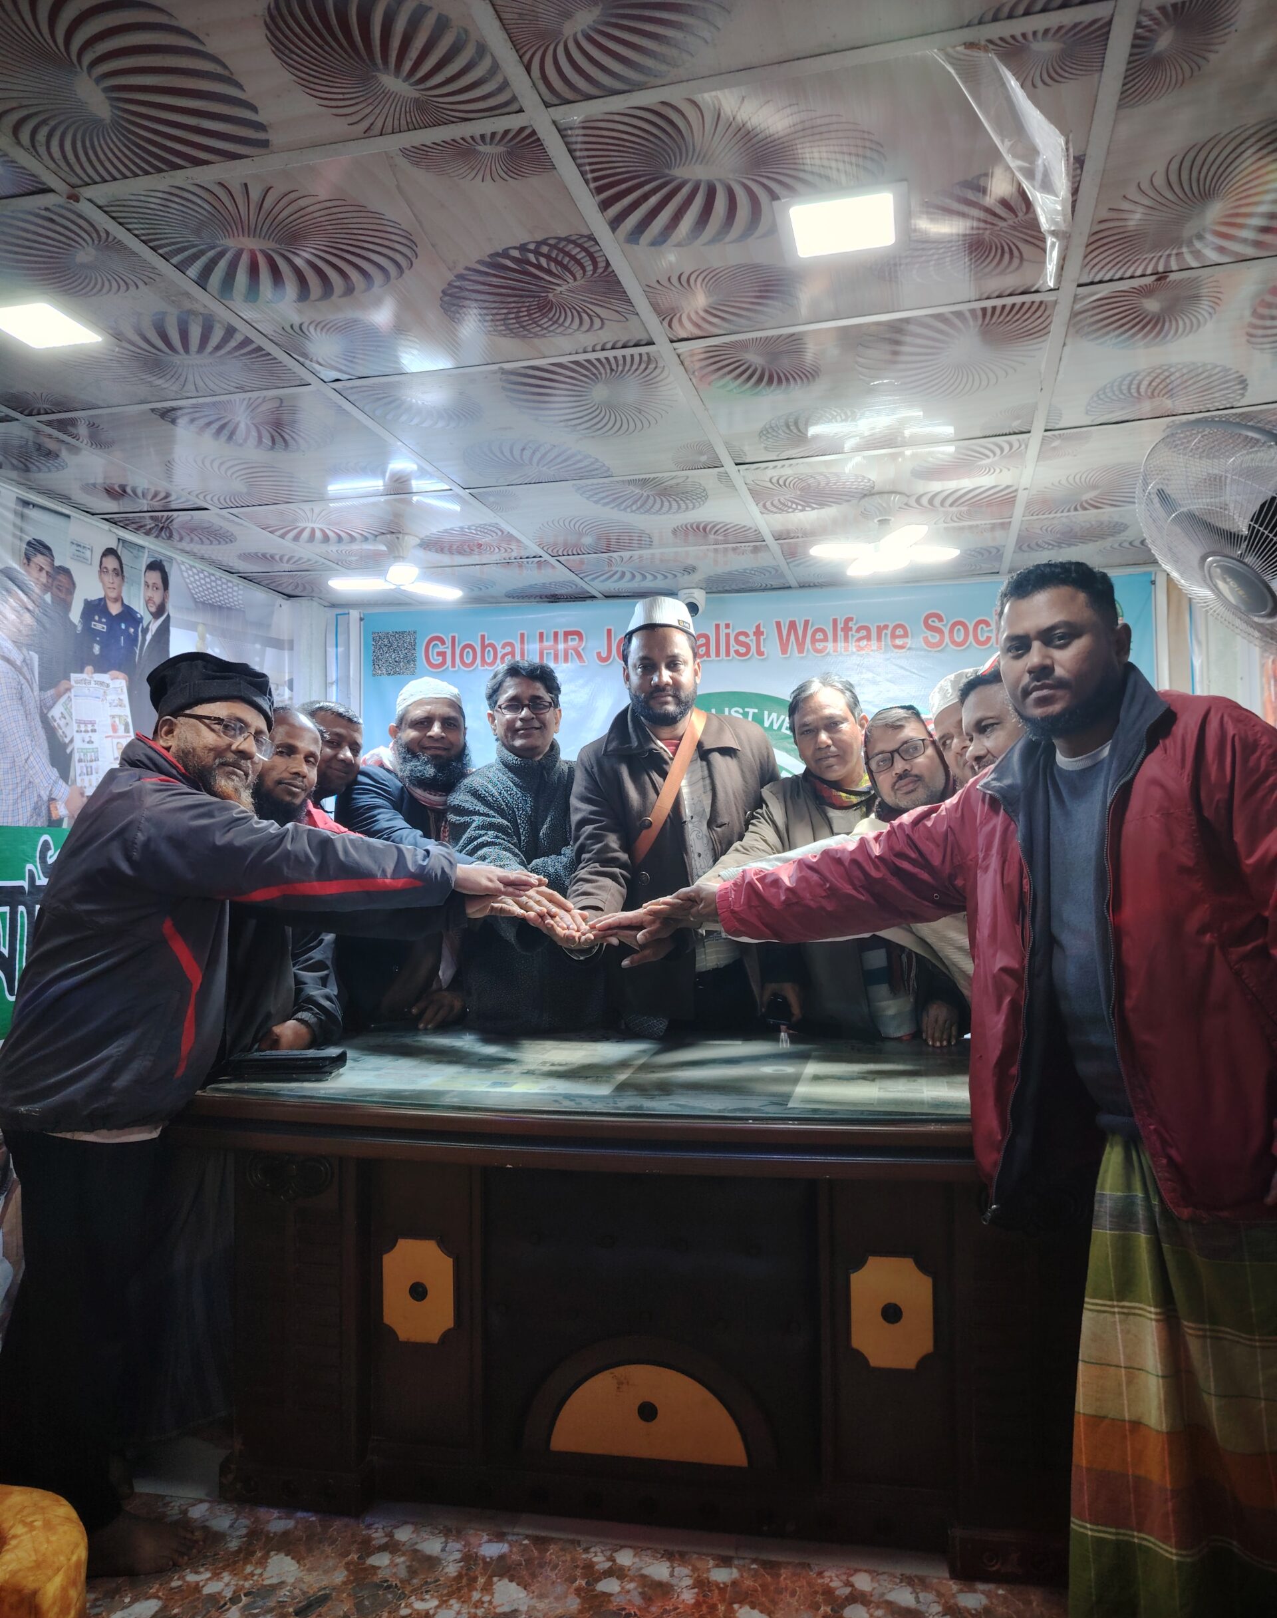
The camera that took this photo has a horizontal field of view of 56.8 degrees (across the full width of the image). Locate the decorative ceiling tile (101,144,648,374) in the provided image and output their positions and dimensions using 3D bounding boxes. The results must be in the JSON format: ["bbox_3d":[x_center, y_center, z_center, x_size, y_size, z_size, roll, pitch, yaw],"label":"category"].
[{"bbox_3d":[-0.329,-0.759,1.685,0.595,0.018,0.595,-1,-3,15],"label":"decorative ceiling tile"}]

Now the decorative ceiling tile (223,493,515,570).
[{"bbox_3d":[-0.615,-0.701,3.008,0.595,0.018,0.595,-1,-3,15],"label":"decorative ceiling tile"}]

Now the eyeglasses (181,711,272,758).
[{"bbox_3d":[-0.721,-0.131,2.055,0.140,0.045,0.140,7,-8,27],"label":"eyeglasses"}]

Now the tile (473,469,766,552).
[{"bbox_3d":[-0.016,-0.710,2.872,0.595,0.018,0.595,-1,-3,15],"label":"tile"}]

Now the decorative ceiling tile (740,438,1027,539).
[{"bbox_3d":[0.575,-0.727,2.726,0.595,0.018,0.595,-1,-3,15],"label":"decorative ceiling tile"}]

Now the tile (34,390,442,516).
[{"bbox_3d":[-0.770,-0.726,2.427,0.595,0.018,0.595,-1,-3,15],"label":"tile"}]

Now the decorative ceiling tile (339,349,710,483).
[{"bbox_3d":[-0.174,-0.733,2.272,0.595,0.018,0.595,-1,-3,15],"label":"decorative ceiling tile"}]

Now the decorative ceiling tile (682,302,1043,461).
[{"bbox_3d":[0.419,-0.751,2.130,0.595,0.018,0.595,-1,-3,15],"label":"decorative ceiling tile"}]

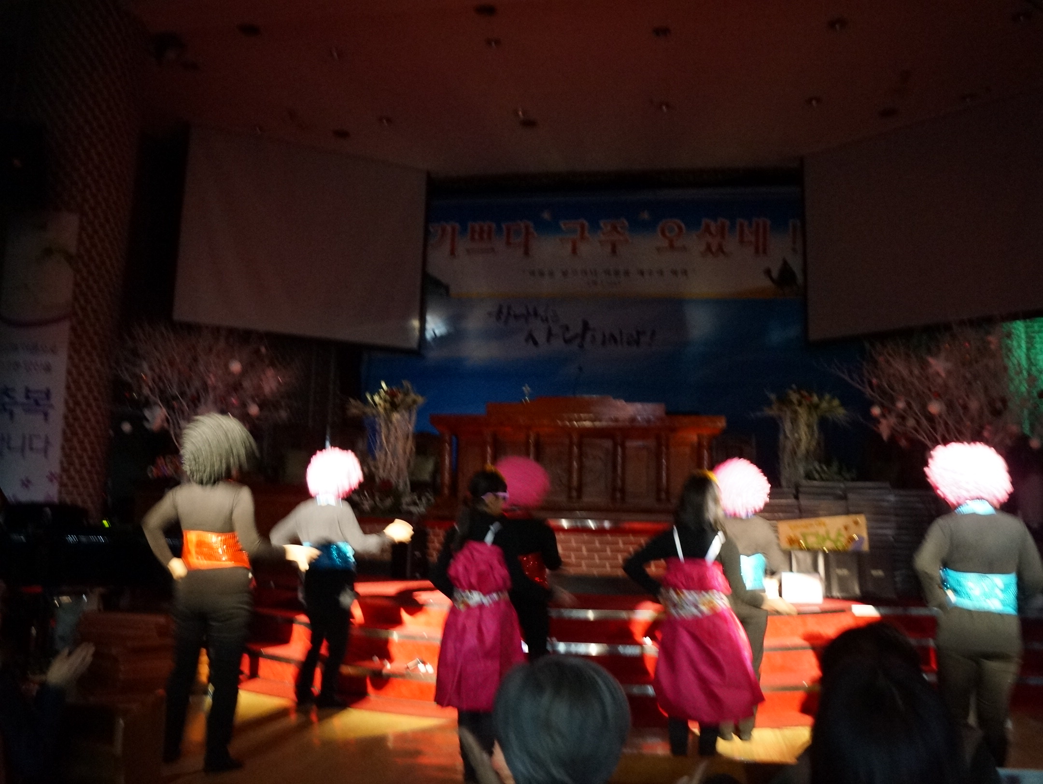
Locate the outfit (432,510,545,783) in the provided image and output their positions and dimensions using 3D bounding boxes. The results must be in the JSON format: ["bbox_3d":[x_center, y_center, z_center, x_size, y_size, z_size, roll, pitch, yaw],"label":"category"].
[{"bbox_3d":[-0.166,1.217,4.169,0.500,1.300,0.460,-1,-7,18],"label":"outfit"}]

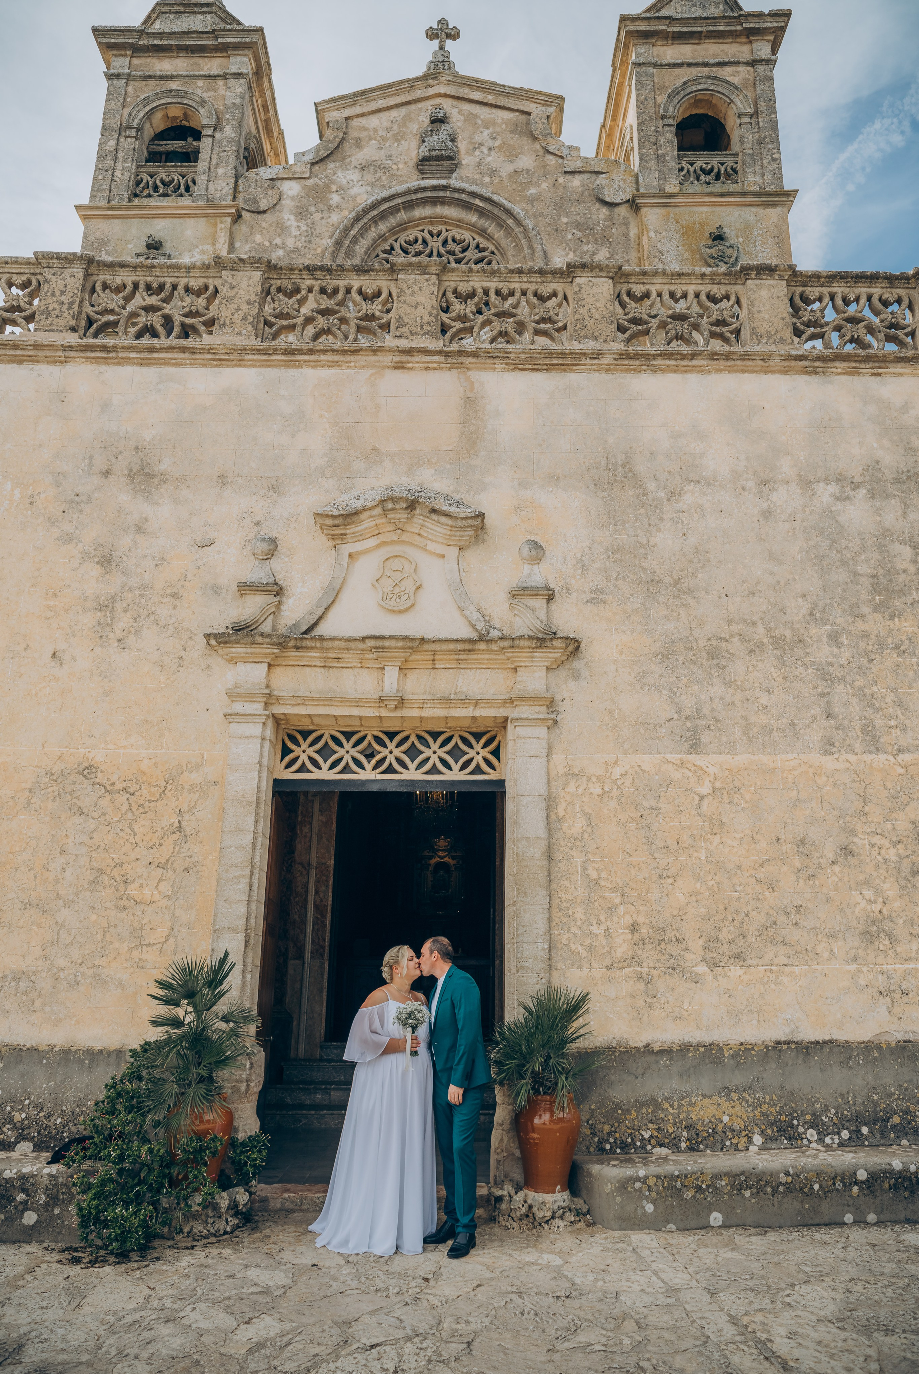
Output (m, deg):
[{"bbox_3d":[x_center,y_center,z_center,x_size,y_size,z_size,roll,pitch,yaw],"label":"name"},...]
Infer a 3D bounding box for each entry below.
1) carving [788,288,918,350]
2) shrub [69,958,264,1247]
[{"bbox_3d":[3.456,-3.207,8.151,1.101,0.668,0.180,1,-16,1],"label":"carving"},{"bbox_3d":[-1.847,2.598,5.979,1.183,1.695,0.970,1,-16,0],"label":"shrub"}]

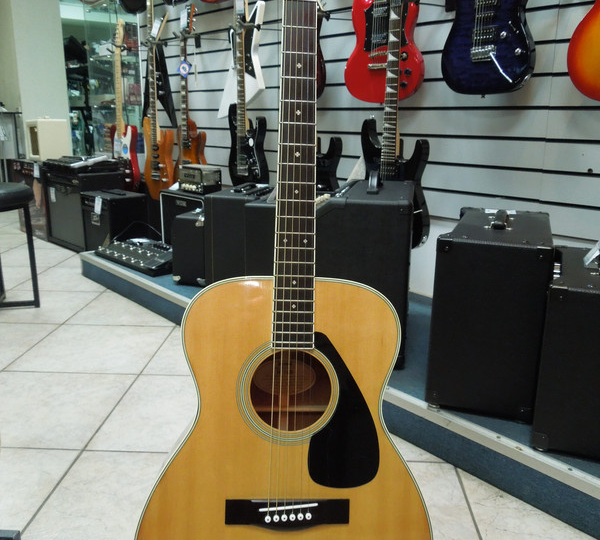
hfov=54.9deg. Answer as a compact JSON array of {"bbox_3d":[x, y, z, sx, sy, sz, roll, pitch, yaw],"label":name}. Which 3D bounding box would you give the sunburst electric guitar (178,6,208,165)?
[{"bbox_3d":[-0.556,-0.805,2.922,0.330,0.978,0.085,17,22,41],"label":"sunburst electric guitar"}]

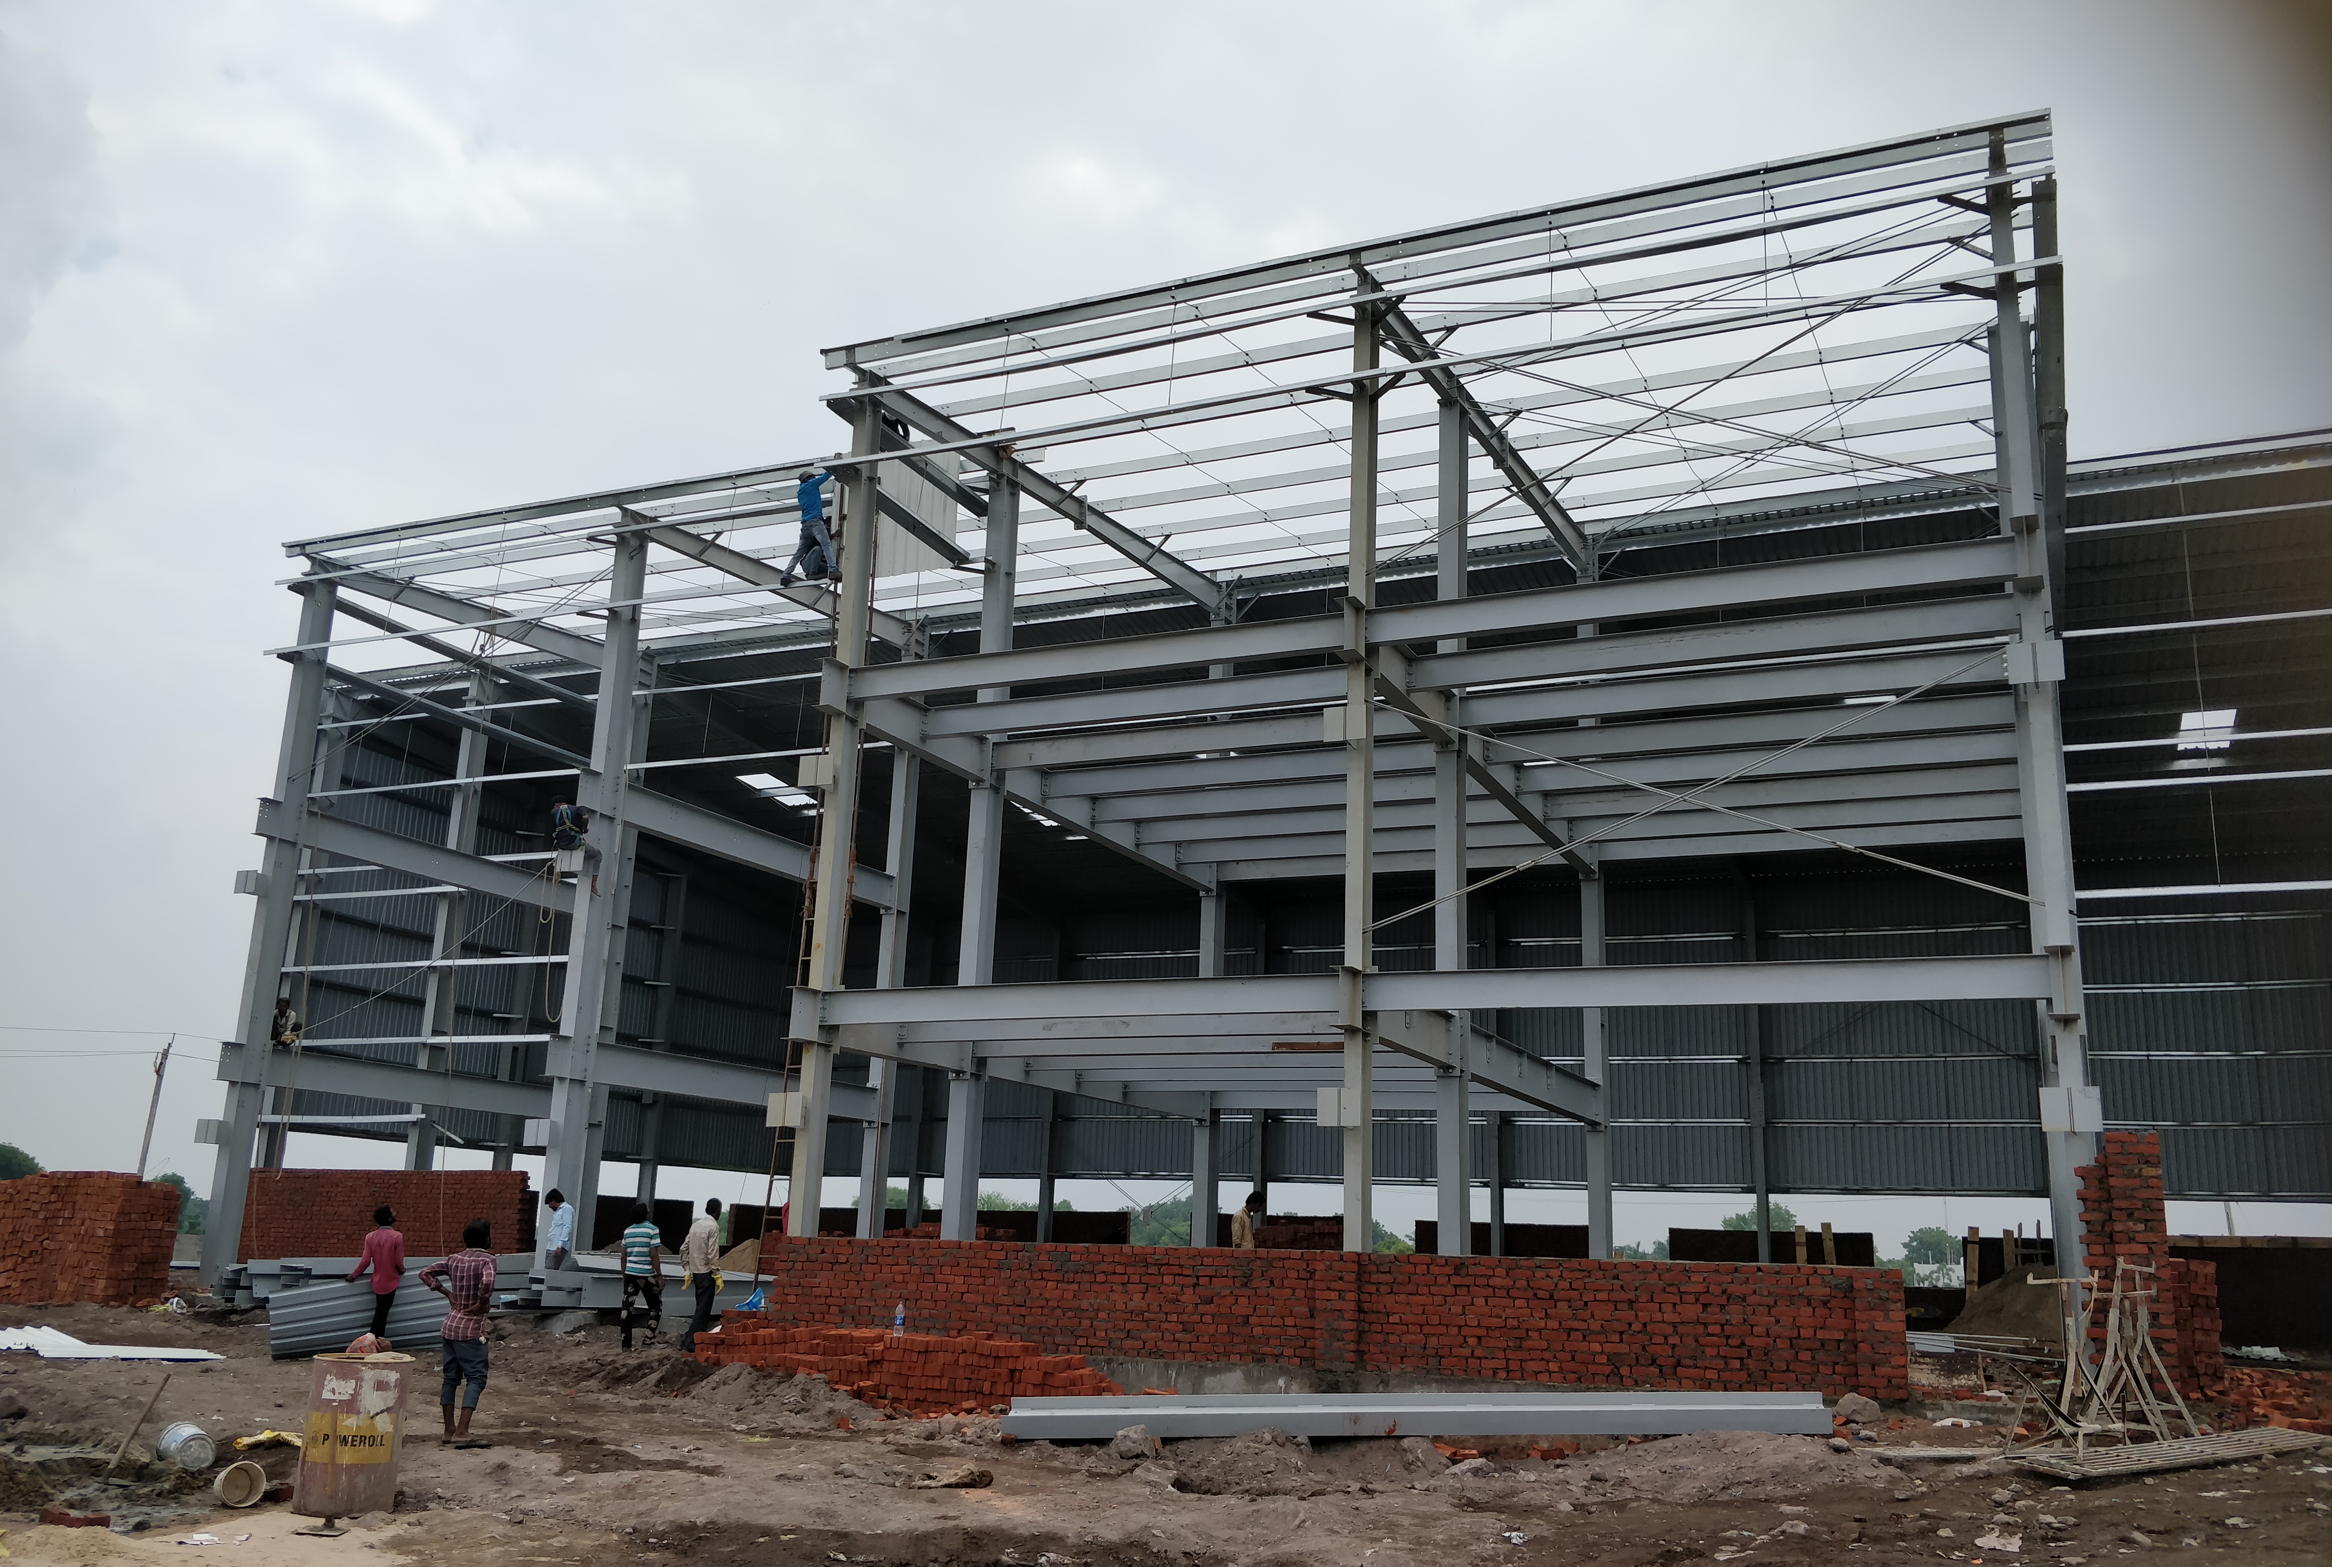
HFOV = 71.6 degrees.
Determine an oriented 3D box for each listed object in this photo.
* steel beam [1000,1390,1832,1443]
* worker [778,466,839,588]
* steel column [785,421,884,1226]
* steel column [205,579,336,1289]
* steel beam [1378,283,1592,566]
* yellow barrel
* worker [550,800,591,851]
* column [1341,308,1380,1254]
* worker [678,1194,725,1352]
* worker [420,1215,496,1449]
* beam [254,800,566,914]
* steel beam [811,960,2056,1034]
[{"bbox_3d":[2.037,5.149,13.150,6.650,0.380,0.400,1,-13,-3],"label":"steel beam"},{"bbox_3d":[-5.086,-3.658,23.027,0.650,1.600,0.500,-6,-16,30],"label":"worker"},{"bbox_3d":[-3.817,0.754,18.842,0.210,11.020,0.330,-4,-13,28],"label":"steel column"},{"bbox_3d":[-14.182,2.229,25.613,0.210,11.368,0.430,-4,-13,28],"label":"steel column"},{"bbox_3d":[4.466,-4.610,21.969,0.200,0.380,9.740,-5,-12,28],"label":"steel beam"},{"bbox_3d":[-4.769,3.819,9.501,0.575,0.870,0.575,9,-15,-26],"label":"yellow barrel"},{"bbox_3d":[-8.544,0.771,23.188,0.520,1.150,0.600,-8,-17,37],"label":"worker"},{"bbox_3d":[2.033,0.267,16.696,0.210,11.124,0.320,-4,-13,28],"label":"column"},{"bbox_3d":[-5.151,5.456,17.963,0.470,1.650,0.360,-7,-16,33],"label":"worker"},{"bbox_3d":[-5.406,4.172,12.381,0.520,1.660,0.400,-6,-16,31],"label":"worker"},{"bbox_3d":[-12.666,1.418,28.590,0.220,0.520,7.236,-5,-18,28],"label":"beam"},{"bbox_3d":[1.823,2.158,16.320,12.727,0.400,0.220,-4,-15,20],"label":"steel beam"}]

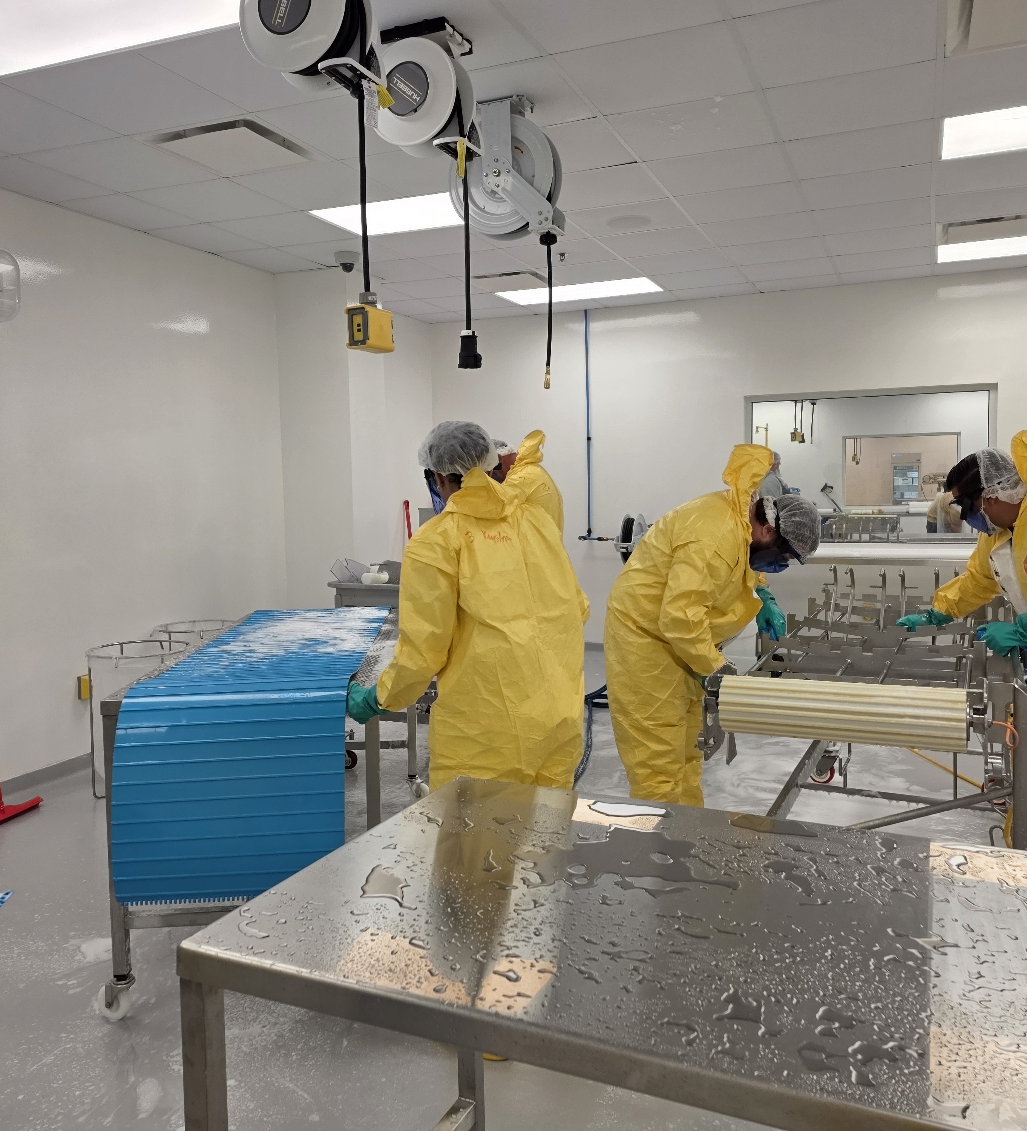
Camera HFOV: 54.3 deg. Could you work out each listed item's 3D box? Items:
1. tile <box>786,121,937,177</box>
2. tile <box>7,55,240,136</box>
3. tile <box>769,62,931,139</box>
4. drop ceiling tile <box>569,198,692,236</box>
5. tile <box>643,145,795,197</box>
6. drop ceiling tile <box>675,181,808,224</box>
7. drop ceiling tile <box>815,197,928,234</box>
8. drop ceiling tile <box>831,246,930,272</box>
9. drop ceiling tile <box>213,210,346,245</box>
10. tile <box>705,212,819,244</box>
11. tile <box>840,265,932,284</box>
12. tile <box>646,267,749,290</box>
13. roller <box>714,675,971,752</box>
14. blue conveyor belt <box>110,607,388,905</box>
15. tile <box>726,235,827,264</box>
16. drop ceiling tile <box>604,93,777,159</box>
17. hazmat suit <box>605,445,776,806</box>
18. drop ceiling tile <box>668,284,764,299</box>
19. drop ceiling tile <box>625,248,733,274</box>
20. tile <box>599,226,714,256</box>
[{"bbox_3d":[1.542,-1.846,4.434,0.600,0.025,0.600,1,5,22],"label":"tile"},{"bbox_3d":[-1.411,-1.726,3.670,0.605,0.020,0.605,1,5,22],"label":"tile"},{"bbox_3d":[1.311,-1.792,3.874,0.605,0.020,0.605,1,5,22],"label":"tile"},{"bbox_3d":[0.648,-1.908,5.461,0.600,0.025,0.600,1,5,22],"label":"drop ceiling tile"},{"bbox_3d":[0.976,-1.847,4.657,0.598,0.020,0.598,1,5,22],"label":"tile"},{"bbox_3d":[1.212,-1.901,5.228,0.600,0.025,0.600,1,5,22],"label":"drop ceiling tile"},{"bbox_3d":[2.007,-1.944,5.557,0.600,0.025,0.600,1,5,22],"label":"drop ceiling tile"},{"bbox_3d":[2.466,-2.036,6.684,0.605,0.020,0.605,1,5,22],"label":"drop ceiling tile"},{"bbox_3d":[-1.278,-1.877,5.586,0.598,0.020,0.598,1,5,22],"label":"drop ceiling tile"},{"bbox_3d":[1.440,-1.947,5.791,0.605,0.020,0.605,1,5,22],"label":"tile"},{"bbox_3d":[2.656,-2.074,7.126,0.598,0.020,0.390,1,5,22],"label":"tile"},{"bbox_3d":[1.345,-2.054,7.145,0.600,0.025,0.600,1,5,22],"label":"tile"},{"bbox_3d":[0.852,0.387,2.634,0.620,0.153,0.153,1,5,22],"label":"roller"},{"bbox_3d":[-0.806,0.544,3.622,0.606,0.550,1.985,-1,5,-3],"label":"blue conveyor belt"},{"bbox_3d":[1.672,-1.993,6.342,0.598,0.020,0.598,1,5,22],"label":"tile"},{"bbox_3d":[0.744,-1.799,4.101,0.605,0.020,0.605,1,5,22],"label":"drop ceiling tile"},{"bbox_3d":[0.552,0.414,3.128,0.520,1.540,0.580,1,5,19],"label":"hazmat suit"},{"bbox_3d":[1.543,-2.095,7.623,0.600,0.025,0.417,1,5,22],"label":"drop ceiling tile"},{"bbox_3d":[1.107,-2.004,6.584,0.605,0.020,0.605,1,5,22],"label":"drop ceiling tile"},{"bbox_3d":[0.876,-1.955,6.022,0.605,0.020,0.605,1,5,22],"label":"tile"}]

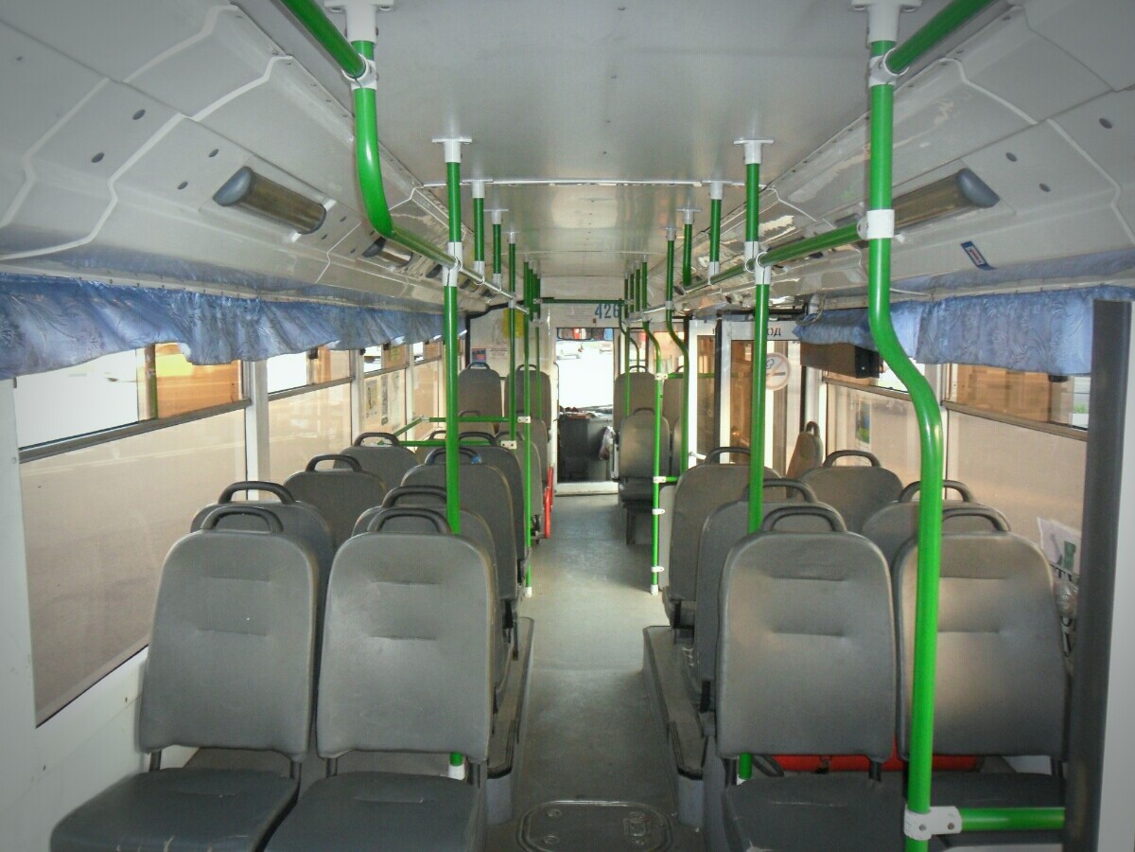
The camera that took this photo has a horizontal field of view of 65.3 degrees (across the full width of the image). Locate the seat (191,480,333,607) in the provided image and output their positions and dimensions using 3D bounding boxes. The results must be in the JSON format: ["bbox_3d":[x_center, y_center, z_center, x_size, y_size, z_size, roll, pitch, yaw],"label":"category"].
[{"bbox_3d":[-0.844,0.598,2.749,0.440,0.920,0.560,0,6,0],"label":"seat"}]

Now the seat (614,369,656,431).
[{"bbox_3d":[0.629,-0.166,8.265,0.440,0.790,0.540,0,6,0],"label":"seat"}]

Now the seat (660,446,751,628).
[{"bbox_3d":[0.583,0.441,3.473,0.440,0.790,0.540,0,6,0],"label":"seat"}]

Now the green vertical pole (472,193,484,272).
[{"bbox_3d":[-0.291,-0.634,2.900,0.036,0.285,0.036,0,6,0],"label":"green vertical pole"}]

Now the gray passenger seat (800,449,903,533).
[{"bbox_3d":[1.044,0.516,3.560,0.440,0.920,0.560,0,6,0],"label":"gray passenger seat"}]

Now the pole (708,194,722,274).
[{"bbox_3d":[0.481,-0.624,2.887,0.042,0.261,0.042,0,6,0],"label":"pole"}]

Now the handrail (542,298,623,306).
[{"bbox_3d":[0.131,-1.093,7.796,0.750,0.037,0.037,0,6,0],"label":"handrail"}]

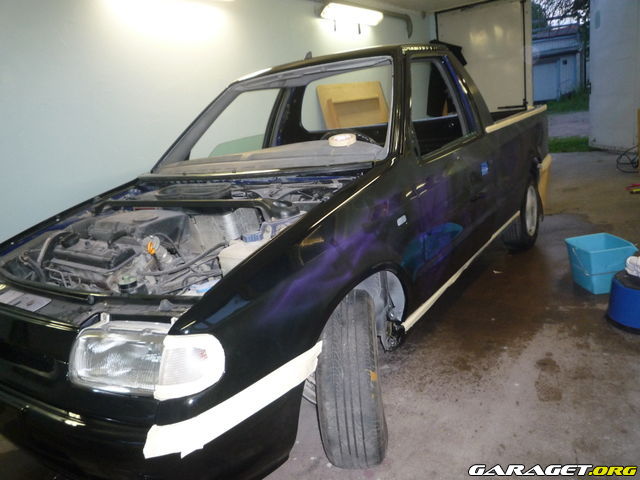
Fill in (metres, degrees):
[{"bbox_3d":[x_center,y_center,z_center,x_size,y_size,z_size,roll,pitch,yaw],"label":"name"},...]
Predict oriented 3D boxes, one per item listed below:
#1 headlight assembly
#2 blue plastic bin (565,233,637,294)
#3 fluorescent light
[{"bbox_3d":[-0.394,0.255,1.099,0.380,0.160,0.170,-2,16,23],"label":"headlight assembly"},{"bbox_3d":[1.589,0.138,2.635,0.255,0.250,0.290,-8,14,-1],"label":"blue plastic bin"},{"bbox_3d":[0.414,-2.677,5.523,0.140,0.150,1.200,2,18,36],"label":"fluorescent light"}]

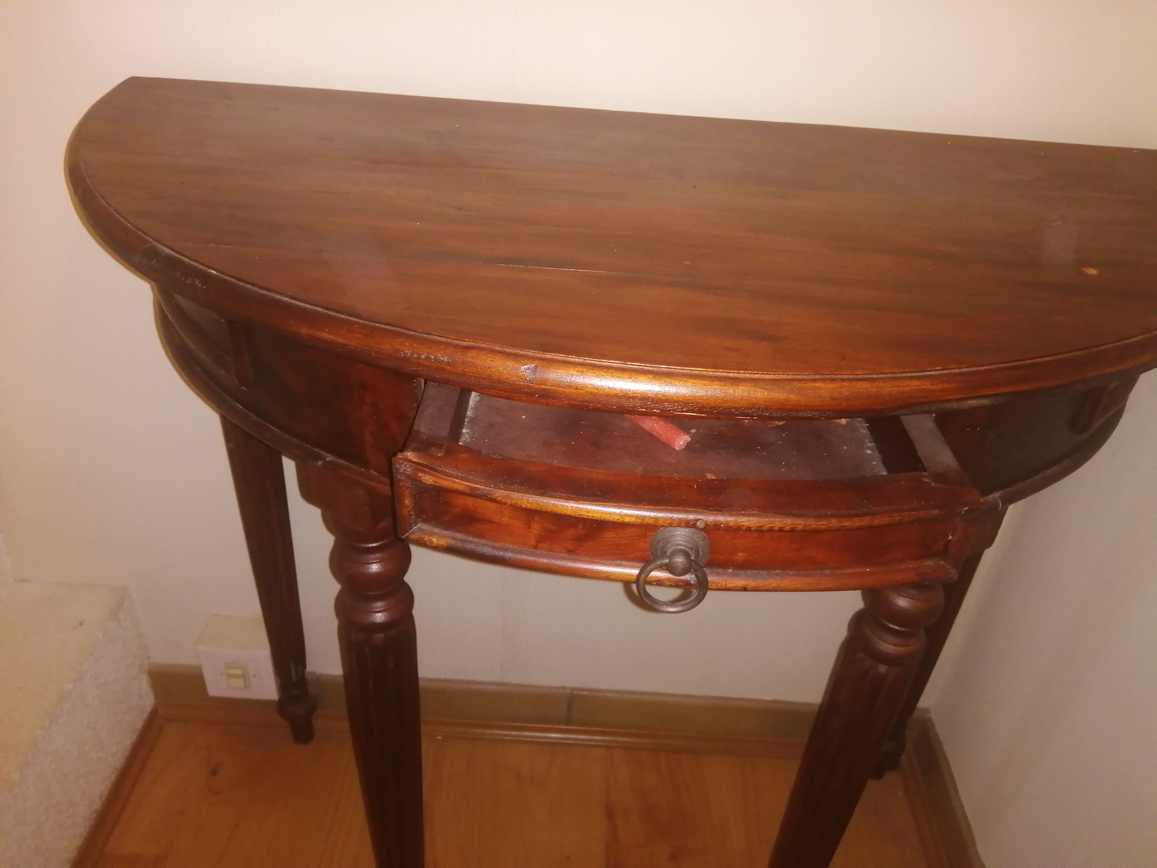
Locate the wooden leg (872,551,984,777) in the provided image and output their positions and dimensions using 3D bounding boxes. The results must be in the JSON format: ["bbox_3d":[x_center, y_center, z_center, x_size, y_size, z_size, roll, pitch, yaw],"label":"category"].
[{"bbox_3d":[0.400,0.160,0.937,0.056,0.672,0.056,4,34,-2],"label":"wooden leg"}]

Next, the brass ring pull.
[{"bbox_3d":[0.042,0.063,0.387,0.033,0.039,0.022,4,34,-2],"label":"brass ring pull"}]

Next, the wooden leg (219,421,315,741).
[{"bbox_3d":[-0.325,0.113,0.917,0.056,0.672,0.056,4,34,-2],"label":"wooden leg"}]

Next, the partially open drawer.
[{"bbox_3d":[0.050,-0.027,0.499,0.265,0.048,0.278,4,34,-2],"label":"partially open drawer"}]

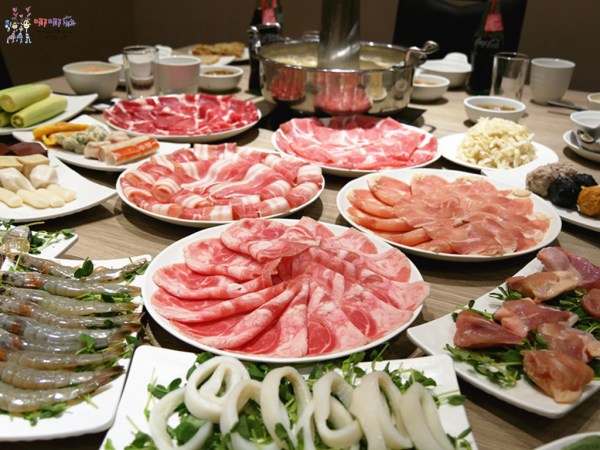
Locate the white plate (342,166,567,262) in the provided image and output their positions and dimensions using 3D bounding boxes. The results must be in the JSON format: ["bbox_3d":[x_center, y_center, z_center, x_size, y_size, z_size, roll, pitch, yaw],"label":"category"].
[{"bbox_3d":[0.166,-0.009,0.759,0.250,0.027,0.250,1,25,-1],"label":"white plate"}]

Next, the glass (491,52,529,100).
[{"bbox_3d":[0.409,-0.288,1.300,0.066,0.086,0.066,2,25,0],"label":"glass"}]

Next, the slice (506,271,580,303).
[{"bbox_3d":[0.217,0.055,0.588,0.066,0.020,0.042,2,25,0],"label":"slice"}]

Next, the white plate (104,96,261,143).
[{"bbox_3d":[-0.186,-0.168,1.065,0.250,0.026,0.250,2,25,-1],"label":"white plate"}]

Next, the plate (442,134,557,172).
[{"bbox_3d":[0.287,-0.100,0.962,0.170,0.022,0.170,2,25,0],"label":"plate"}]

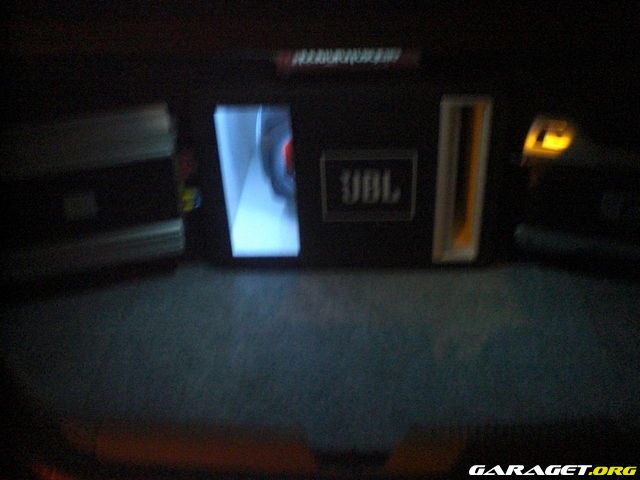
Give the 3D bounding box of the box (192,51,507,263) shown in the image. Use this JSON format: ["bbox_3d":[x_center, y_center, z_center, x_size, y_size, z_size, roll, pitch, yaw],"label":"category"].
[{"bbox_3d":[0.064,-0.187,1.447,0.550,0.387,0.300,0,34,4],"label":"box"}]

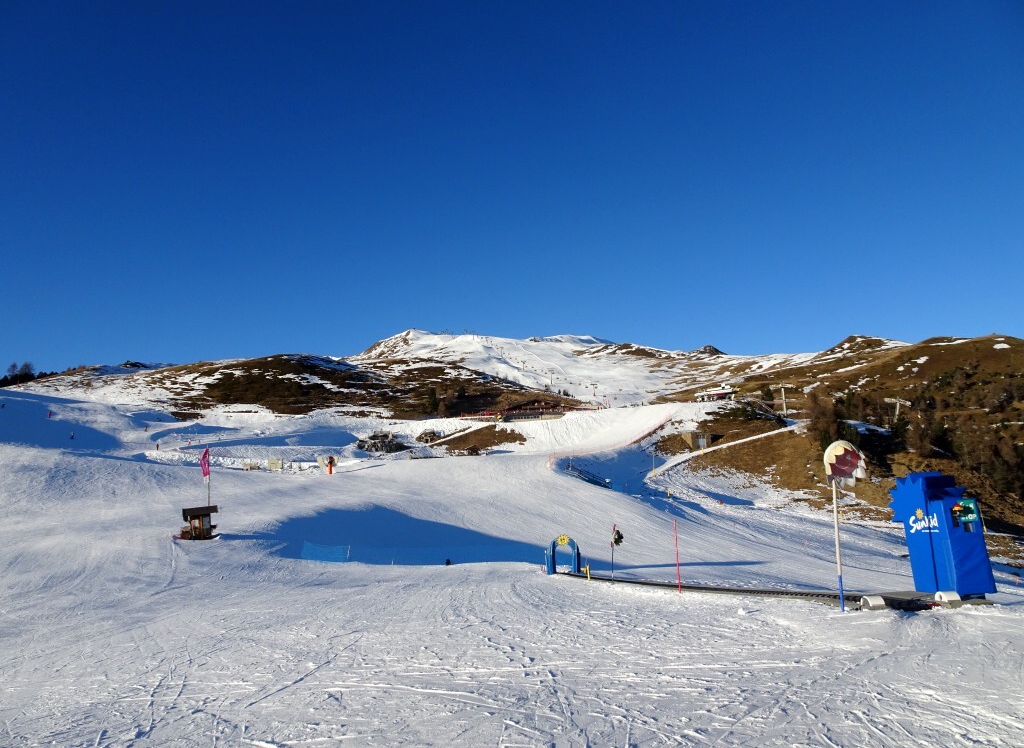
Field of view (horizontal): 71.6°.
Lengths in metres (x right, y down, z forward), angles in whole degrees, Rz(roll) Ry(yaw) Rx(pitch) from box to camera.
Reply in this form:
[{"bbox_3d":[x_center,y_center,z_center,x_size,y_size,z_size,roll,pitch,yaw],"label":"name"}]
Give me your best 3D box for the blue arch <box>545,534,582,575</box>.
[{"bbox_3d":[2.967,10.499,41.300,1.800,2.300,1.300,0,-10,-8],"label":"blue arch"}]

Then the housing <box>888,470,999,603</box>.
[{"bbox_3d":[7.000,2.602,11.667,0.700,1.936,1.243,0,-13,-7],"label":"housing"}]

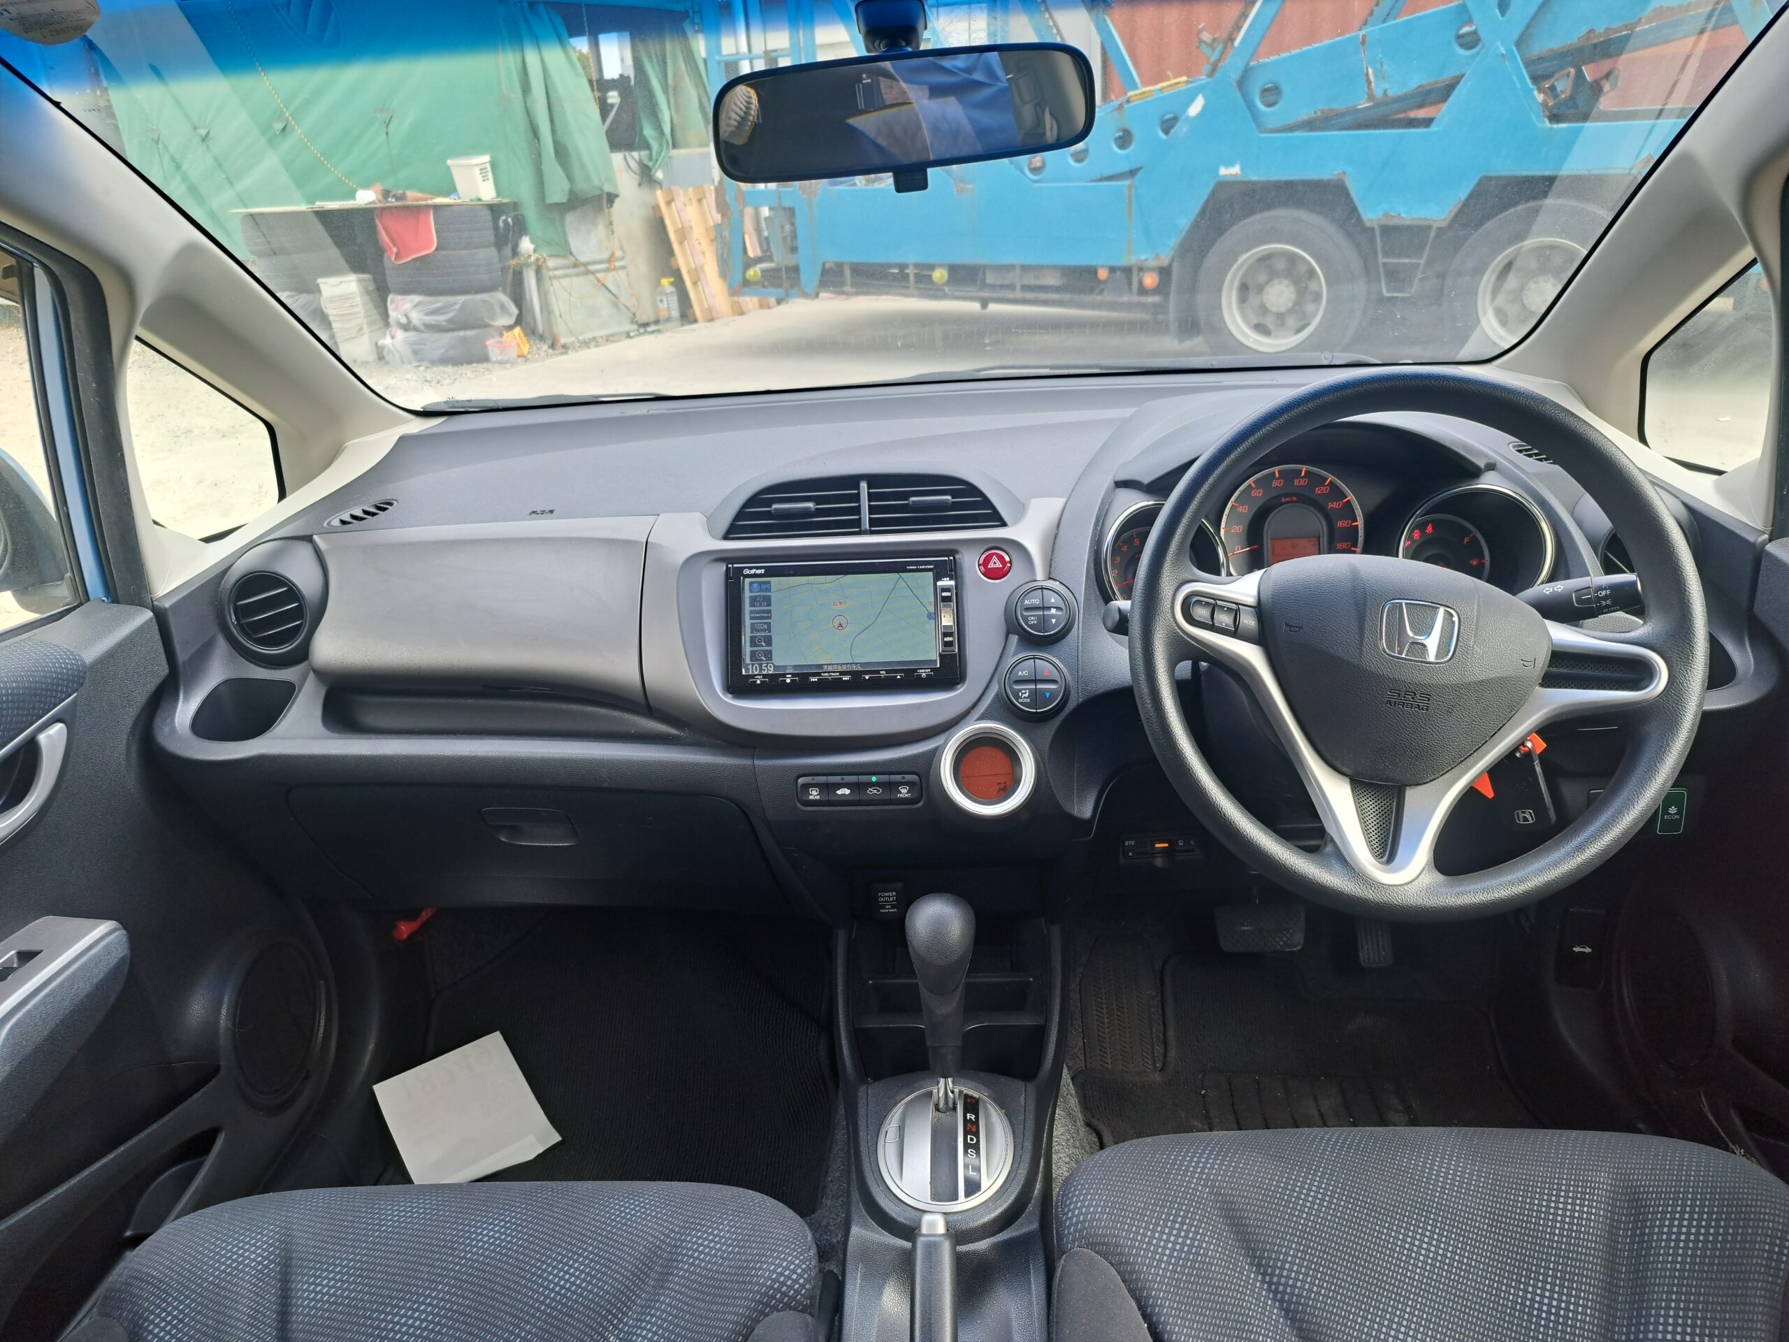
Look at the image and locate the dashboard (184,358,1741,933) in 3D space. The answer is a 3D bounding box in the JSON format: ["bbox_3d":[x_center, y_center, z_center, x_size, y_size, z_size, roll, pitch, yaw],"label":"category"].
[{"bbox_3d":[0.044,-0.045,1.200,1.360,0.405,0.500,-2,22,3],"label":"dashboard"}]

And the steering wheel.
[{"bbox_3d":[0.344,-0.018,0.844,0.370,0.370,0.100,7,-4,6],"label":"steering wheel"}]

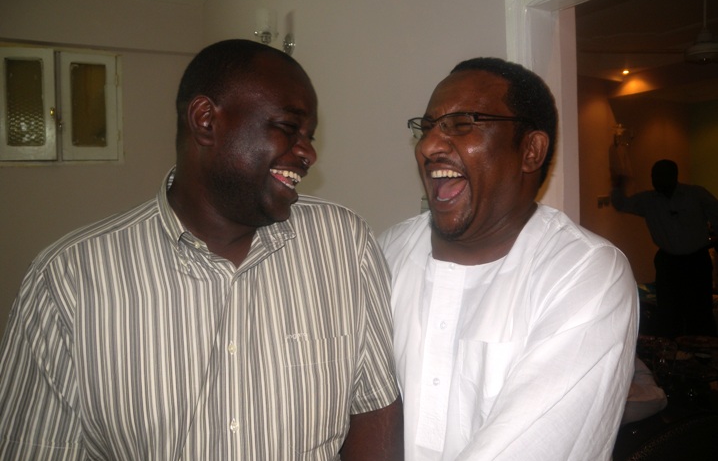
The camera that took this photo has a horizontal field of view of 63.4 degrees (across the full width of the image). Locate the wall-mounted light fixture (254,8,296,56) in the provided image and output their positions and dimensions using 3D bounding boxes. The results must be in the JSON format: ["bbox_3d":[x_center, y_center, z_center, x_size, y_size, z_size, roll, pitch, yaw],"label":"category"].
[{"bbox_3d":[-0.454,-1.035,3.068,0.190,0.270,0.130,-2,1,-32],"label":"wall-mounted light fixture"}]

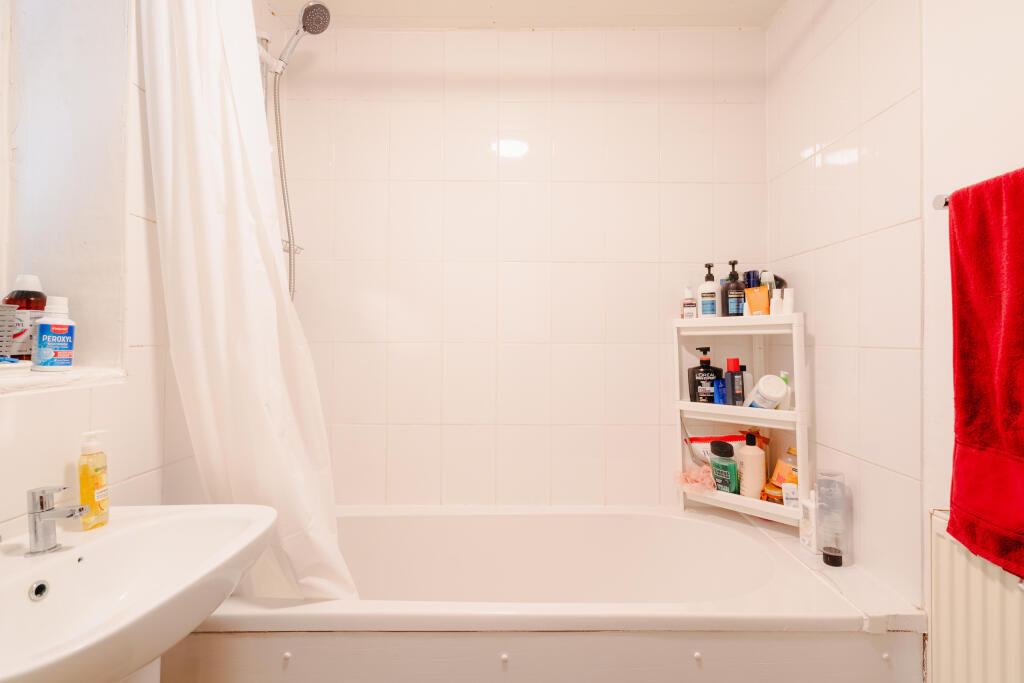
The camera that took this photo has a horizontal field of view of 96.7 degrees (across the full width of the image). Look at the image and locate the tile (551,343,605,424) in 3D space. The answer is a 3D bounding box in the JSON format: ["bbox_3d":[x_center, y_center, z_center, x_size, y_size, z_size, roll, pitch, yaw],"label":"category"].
[{"bbox_3d":[0.245,0.161,1.710,0.201,0.302,0.014,0,0,0],"label":"tile"}]

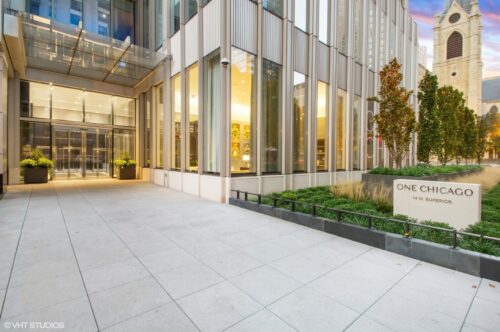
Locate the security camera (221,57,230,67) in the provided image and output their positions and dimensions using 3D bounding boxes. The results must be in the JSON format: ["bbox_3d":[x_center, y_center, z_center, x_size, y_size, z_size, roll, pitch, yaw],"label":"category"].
[{"bbox_3d":[-0.729,-3.111,6.607,0.240,0.270,0.240,0,2,2],"label":"security camera"}]

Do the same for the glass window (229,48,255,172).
[{"bbox_3d":[-0.199,-1.580,6.860,1.022,3.791,0.150,-1,2,-39],"label":"glass window"}]

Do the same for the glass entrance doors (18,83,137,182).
[{"bbox_3d":[-9.263,-1.744,12.492,5.112,4.970,0.200,-1,2,-39],"label":"glass entrance doors"}]

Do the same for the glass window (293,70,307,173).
[{"bbox_3d":[1.866,-1.613,8.506,0.909,3.791,0.150,-1,2,-39],"label":"glass window"}]

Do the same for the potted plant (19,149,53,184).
[{"bbox_3d":[-11.625,0.017,12.148,1.258,1.830,1.173,-2,3,-43],"label":"potted plant"}]

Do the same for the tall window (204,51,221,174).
[{"bbox_3d":[-1.249,-1.691,7.392,0.150,3.861,0.987,-2,3,-43],"label":"tall window"}]

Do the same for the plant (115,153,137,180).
[{"bbox_3d":[-8.354,-0.080,14.860,1.230,1.816,1.144,-2,3,-43],"label":"plant"}]

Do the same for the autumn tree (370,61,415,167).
[{"bbox_3d":[4.624,-1.534,7.103,1.200,3.575,1.200,-2,3,-43],"label":"autumn tree"}]

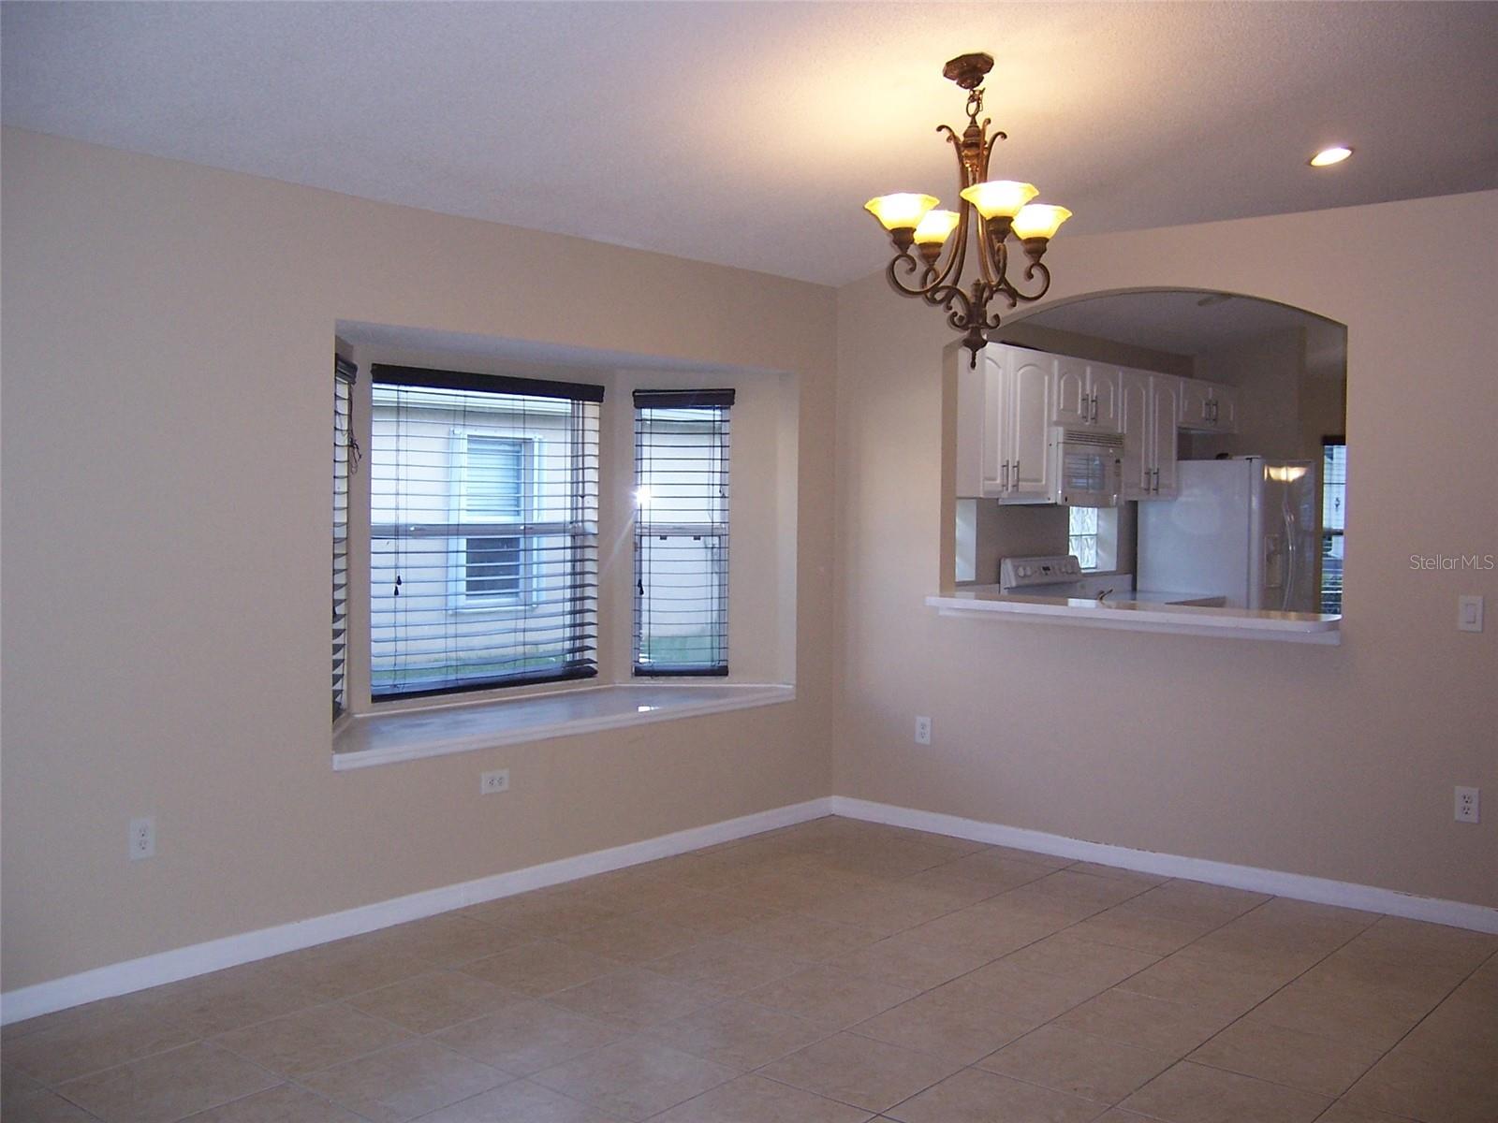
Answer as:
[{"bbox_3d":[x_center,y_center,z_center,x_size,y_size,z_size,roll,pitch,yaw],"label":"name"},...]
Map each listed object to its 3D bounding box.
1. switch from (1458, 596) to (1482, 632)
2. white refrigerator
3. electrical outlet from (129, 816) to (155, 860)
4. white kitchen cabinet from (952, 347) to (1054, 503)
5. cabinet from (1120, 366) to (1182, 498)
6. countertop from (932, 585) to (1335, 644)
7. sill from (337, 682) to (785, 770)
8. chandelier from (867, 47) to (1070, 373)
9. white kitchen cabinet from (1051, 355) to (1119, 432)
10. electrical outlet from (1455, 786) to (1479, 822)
[{"bbox_3d":[2.409,0.176,4.764,0.072,0.117,0.010,2,3,42],"label":"switch"},{"bbox_3d":[3.005,0.242,8.891,0.800,1.725,0.880,2,3,42],"label":"white refrigerator"},{"bbox_3d":[-1.767,0.808,4.164,0.010,0.116,0.072,2,3,42],"label":"electrical outlet"},{"bbox_3d":[1.253,-0.708,7.376,0.330,0.755,0.712,2,3,42],"label":"white kitchen cabinet"},{"bbox_3d":[2.222,-0.742,8.463,0.330,0.755,0.740,2,3,42],"label":"cabinet"},{"bbox_3d":[1.499,0.216,5.650,1.720,0.095,0.420,2,3,42],"label":"countertop"},{"bbox_3d":[-0.829,0.617,5.744,0.740,0.060,2.350,2,3,42],"label":"sill"},{"bbox_3d":[0.515,-0.801,3.303,0.490,0.705,0.490,0,2,0],"label":"chandelier"},{"bbox_3d":[1.735,-0.915,7.909,0.330,0.375,0.735,2,3,42],"label":"white kitchen cabinet"},{"bbox_3d":[2.406,0.818,4.786,0.072,0.116,0.010,2,3,42],"label":"electrical outlet"}]

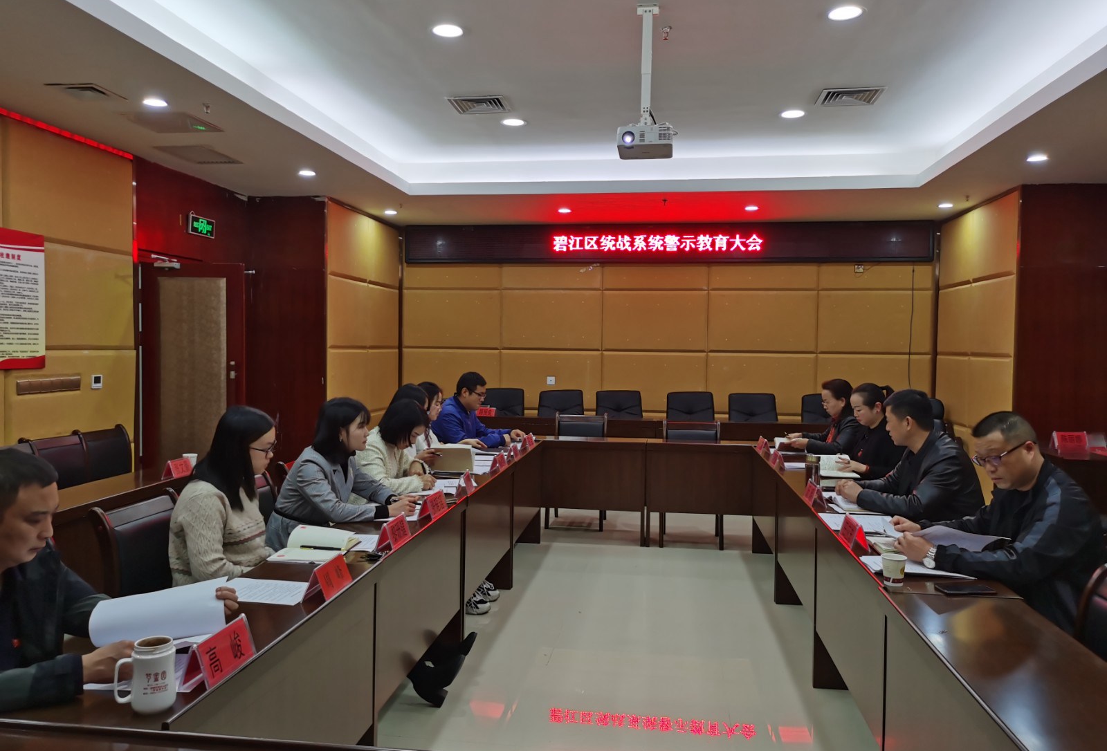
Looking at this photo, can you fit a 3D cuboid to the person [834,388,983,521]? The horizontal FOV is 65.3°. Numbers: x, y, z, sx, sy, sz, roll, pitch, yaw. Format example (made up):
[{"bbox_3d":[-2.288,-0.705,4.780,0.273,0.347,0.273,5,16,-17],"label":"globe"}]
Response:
[{"bbox_3d":[1.561,0.693,3.722,0.750,1.260,0.550,1,2,8],"label":"person"}]

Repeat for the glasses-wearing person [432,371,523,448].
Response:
[{"bbox_3d":[-0.515,0.601,5.862,0.750,1.250,0.550,1,2,13],"label":"glasses-wearing person"}]

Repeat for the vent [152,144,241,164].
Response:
[{"bbox_3d":[-2.460,-1.549,6.016,0.390,0.040,0.560,1,2,7],"label":"vent"}]

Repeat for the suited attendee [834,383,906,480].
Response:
[{"bbox_3d":[1.815,0.670,4.781,0.640,1.240,0.480,1,2,-1],"label":"suited attendee"}]

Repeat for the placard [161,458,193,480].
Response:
[{"bbox_3d":[-1.930,0.473,4.450,0.065,0.092,0.205,1,2,7],"label":"placard"}]

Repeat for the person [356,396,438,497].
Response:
[{"bbox_3d":[-0.701,0.696,4.083,0.680,1.180,0.500,1,2,16],"label":"person"}]

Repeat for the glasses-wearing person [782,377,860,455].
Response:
[{"bbox_3d":[1.809,0.641,5.665,0.700,1.235,0.500,1,2,2],"label":"glasses-wearing person"}]

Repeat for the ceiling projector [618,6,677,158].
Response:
[{"bbox_3d":[0.438,-1.404,4.104,0.285,0.670,0.260,1,2,8],"label":"ceiling projector"}]

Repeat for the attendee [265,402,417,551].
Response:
[{"bbox_3d":[-0.828,0.698,3.518,0.800,1.220,0.500,1,2,7],"label":"attendee"}]

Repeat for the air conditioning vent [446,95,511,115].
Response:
[{"bbox_3d":[-0.501,-1.864,5.912,0.390,0.040,0.390,1,2,7],"label":"air conditioning vent"}]

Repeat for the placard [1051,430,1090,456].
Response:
[{"bbox_3d":[3.486,0.462,5.840,0.205,0.105,0.070,1,2,7],"label":"placard"}]

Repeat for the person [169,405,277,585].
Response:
[{"bbox_3d":[-0.981,0.712,2.721,0.660,1.240,0.480,1,2,7],"label":"person"}]

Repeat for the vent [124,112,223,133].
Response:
[{"bbox_3d":[-2.245,-1.470,5.053,0.430,0.030,0.430,1,2,8],"label":"vent"}]

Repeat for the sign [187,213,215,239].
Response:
[{"bbox_3d":[-2.755,-1.162,6.762,0.025,0.148,0.355,1,2,8],"label":"sign"}]

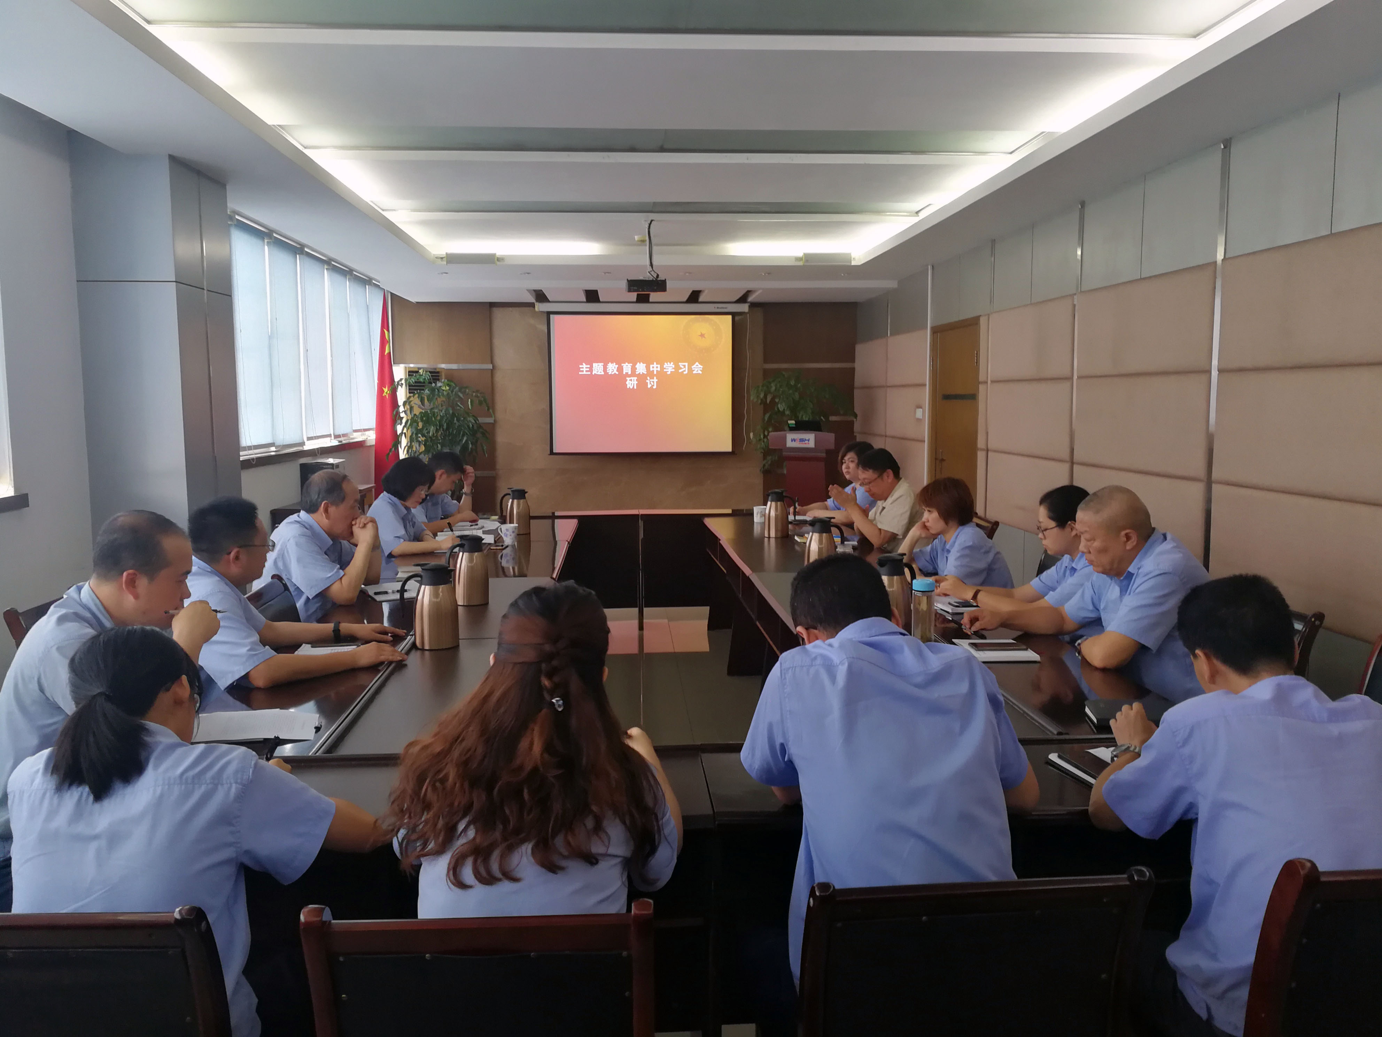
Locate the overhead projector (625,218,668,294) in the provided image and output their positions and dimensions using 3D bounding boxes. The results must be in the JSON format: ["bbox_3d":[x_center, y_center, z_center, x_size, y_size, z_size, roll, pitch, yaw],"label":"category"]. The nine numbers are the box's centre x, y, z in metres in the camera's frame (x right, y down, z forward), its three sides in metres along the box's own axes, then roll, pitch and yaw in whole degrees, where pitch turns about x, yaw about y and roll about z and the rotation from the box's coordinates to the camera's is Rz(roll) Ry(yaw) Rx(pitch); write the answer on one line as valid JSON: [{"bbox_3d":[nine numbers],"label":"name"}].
[{"bbox_3d":[-0.355,-2.106,8.717,0.324,0.586,0.280,-1,6,-4],"label":"overhead projector"}]

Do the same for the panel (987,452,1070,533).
[{"bbox_3d":[1.818,-0.133,5.839,0.050,0.405,1.190,-1,6,-4],"label":"panel"}]

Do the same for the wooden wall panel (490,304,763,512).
[{"bbox_3d":[-0.564,-0.774,9.929,2.460,2.390,0.070,-1,6,-4],"label":"wooden wall panel"}]

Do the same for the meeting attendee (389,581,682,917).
[{"bbox_3d":[-0.264,0.711,1.851,0.480,1.240,0.750,-1,6,-4],"label":"meeting attendee"}]

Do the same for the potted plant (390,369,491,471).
[{"bbox_3d":[-2.671,-0.643,11.548,1.058,1.808,1.000,-1,6,-4],"label":"potted plant"}]

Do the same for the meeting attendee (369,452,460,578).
[{"bbox_3d":[-1.434,0.319,5.386,0.590,1.225,0.500,-2,6,-12],"label":"meeting attendee"}]

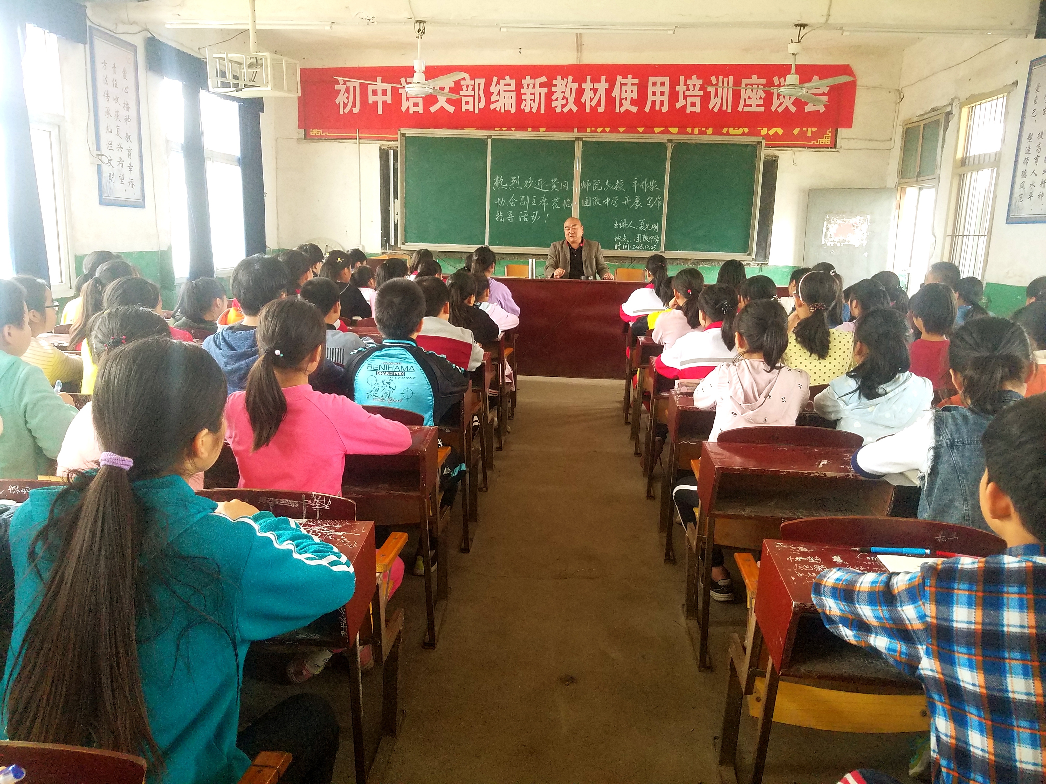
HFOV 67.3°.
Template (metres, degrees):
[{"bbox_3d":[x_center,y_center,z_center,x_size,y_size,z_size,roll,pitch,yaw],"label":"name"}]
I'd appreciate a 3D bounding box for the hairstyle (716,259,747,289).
[{"bbox_3d":[1.386,-0.749,5.227,0.190,0.260,0.220,2,12,3],"label":"hairstyle"}]

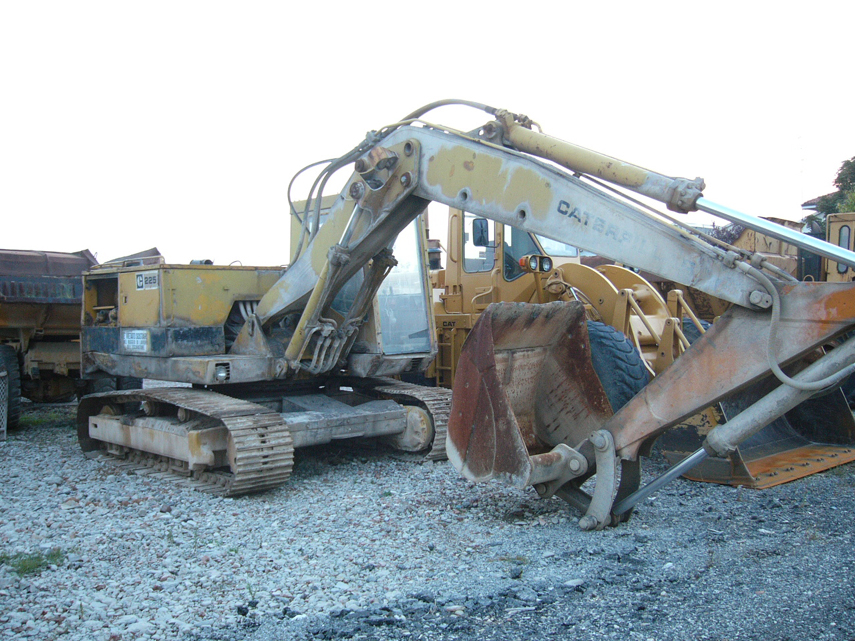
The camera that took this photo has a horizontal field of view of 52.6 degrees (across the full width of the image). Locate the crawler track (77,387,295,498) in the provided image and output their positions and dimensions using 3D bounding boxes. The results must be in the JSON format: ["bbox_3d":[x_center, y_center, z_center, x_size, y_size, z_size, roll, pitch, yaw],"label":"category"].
[{"bbox_3d":[-2.790,1.238,9.460,0.630,0.850,3.680,-1,1,-44],"label":"crawler track"}]

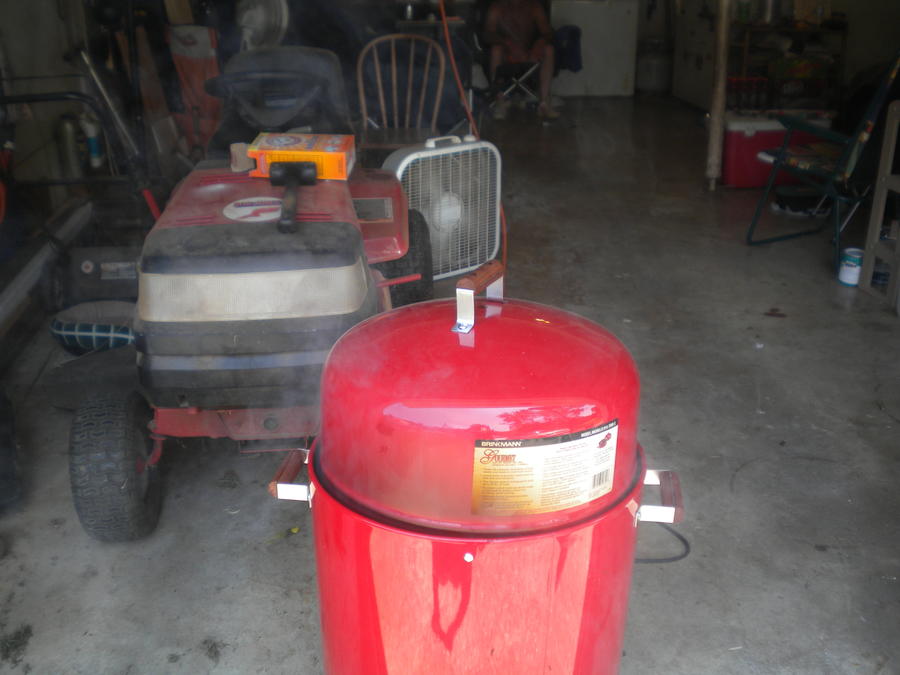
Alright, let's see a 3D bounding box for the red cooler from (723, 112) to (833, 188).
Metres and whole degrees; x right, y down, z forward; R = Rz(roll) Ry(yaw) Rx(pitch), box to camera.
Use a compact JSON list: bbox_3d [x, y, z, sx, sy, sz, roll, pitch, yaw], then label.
[{"bbox_3d":[1.871,-1.095,5.273,0.580,0.380,0.360,1,22,5],"label":"red cooler"}]

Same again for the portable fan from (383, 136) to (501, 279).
[{"bbox_3d":[-0.029,-0.526,3.671,0.522,0.570,0.115,-17,27,-35],"label":"portable fan"}]

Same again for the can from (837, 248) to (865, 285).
[{"bbox_3d":[1.610,-0.277,3.607,0.109,0.124,0.109,9,24,23],"label":"can"}]

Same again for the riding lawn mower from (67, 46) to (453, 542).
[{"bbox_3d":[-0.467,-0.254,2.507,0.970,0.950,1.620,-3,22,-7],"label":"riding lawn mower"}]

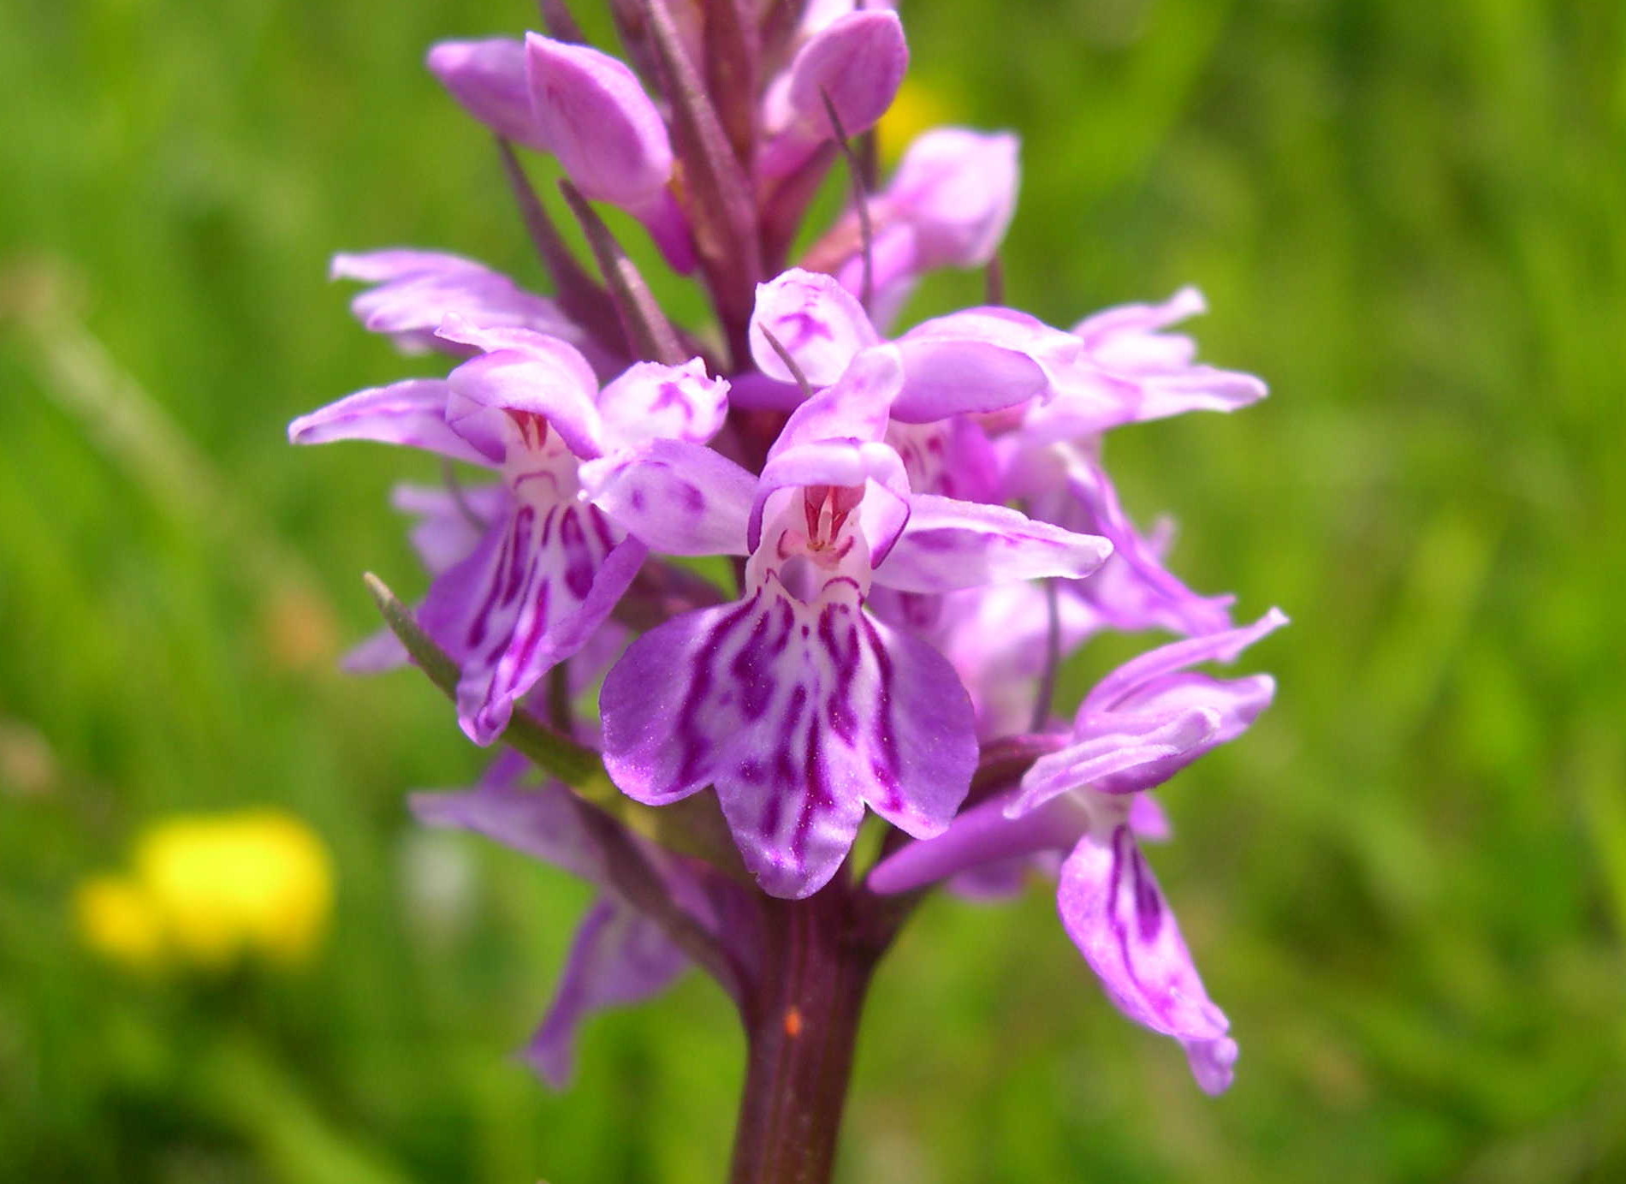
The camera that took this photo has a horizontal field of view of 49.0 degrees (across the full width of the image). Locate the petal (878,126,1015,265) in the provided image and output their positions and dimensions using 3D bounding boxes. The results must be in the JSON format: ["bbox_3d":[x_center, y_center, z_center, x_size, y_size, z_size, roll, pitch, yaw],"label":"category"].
[{"bbox_3d":[0.006,-0.016,0.071,0.004,0.006,0.004,39,-6,-4],"label":"petal"}]

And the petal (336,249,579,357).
[{"bbox_3d":[-0.014,-0.011,0.069,0.009,0.003,0.004,17,6,-6],"label":"petal"}]

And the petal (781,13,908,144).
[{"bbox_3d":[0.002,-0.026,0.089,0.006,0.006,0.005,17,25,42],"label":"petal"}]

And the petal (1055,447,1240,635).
[{"bbox_3d":[0.013,-0.002,0.068,0.003,0.009,0.005,-43,0,6],"label":"petal"}]

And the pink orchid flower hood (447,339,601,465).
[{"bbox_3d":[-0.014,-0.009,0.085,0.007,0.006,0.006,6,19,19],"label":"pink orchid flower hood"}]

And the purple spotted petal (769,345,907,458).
[{"bbox_3d":[0.001,-0.007,0.060,0.003,0.005,0.002,39,-15,0],"label":"purple spotted petal"}]

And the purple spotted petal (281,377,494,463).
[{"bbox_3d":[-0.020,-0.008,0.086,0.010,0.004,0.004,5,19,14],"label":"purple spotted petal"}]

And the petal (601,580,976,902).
[{"bbox_3d":[-0.001,0.005,0.066,0.014,0.011,0.004,0,-6,0],"label":"petal"}]

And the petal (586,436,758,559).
[{"bbox_3d":[-0.005,-0.003,0.059,0.005,0.003,0.002,13,6,0],"label":"petal"}]

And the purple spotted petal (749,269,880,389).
[{"bbox_3d":[0.000,-0.010,0.070,0.005,0.005,0.003,0,3,6],"label":"purple spotted petal"}]

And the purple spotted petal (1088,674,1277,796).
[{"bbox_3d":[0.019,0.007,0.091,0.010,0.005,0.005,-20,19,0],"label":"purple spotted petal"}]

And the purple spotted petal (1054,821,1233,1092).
[{"bbox_3d":[0.013,0.015,0.071,0.006,0.011,0.004,-22,-4,-42],"label":"purple spotted petal"}]

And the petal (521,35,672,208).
[{"bbox_3d":[-0.008,-0.017,0.063,0.003,0.007,0.003,-38,3,12],"label":"petal"}]

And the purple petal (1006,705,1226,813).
[{"bbox_3d":[0.012,0.007,0.069,0.009,0.003,0.003,-26,6,-5],"label":"purple petal"}]

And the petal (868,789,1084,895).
[{"bbox_3d":[0.007,0.010,0.072,0.009,0.002,0.003,-21,0,0],"label":"petal"}]

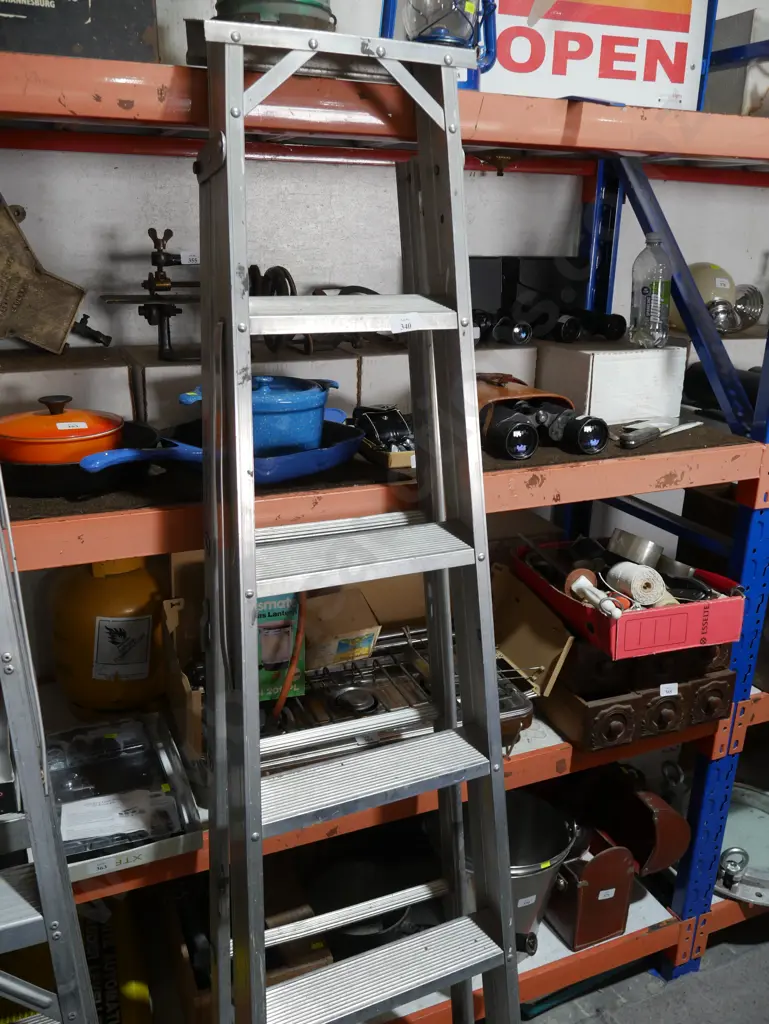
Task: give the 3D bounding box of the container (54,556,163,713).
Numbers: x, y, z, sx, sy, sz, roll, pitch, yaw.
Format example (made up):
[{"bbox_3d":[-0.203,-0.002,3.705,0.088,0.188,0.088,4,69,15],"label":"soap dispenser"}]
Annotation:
[{"bbox_3d":[-0.512,0.207,1.557,0.208,0.345,0.208,-9,20,-26],"label":"container"}]

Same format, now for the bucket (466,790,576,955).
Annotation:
[{"bbox_3d":[0.240,0.750,1.705,0.265,0.267,0.265,1,18,0],"label":"bucket"}]

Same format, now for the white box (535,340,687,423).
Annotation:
[{"bbox_3d":[0.438,-0.286,1.742,0.227,0.139,0.290,-7,20,-21],"label":"white box"}]

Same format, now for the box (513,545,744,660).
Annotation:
[{"bbox_3d":[0.446,0.150,1.569,0.250,0.084,0.370,-5,17,-16],"label":"box"}]

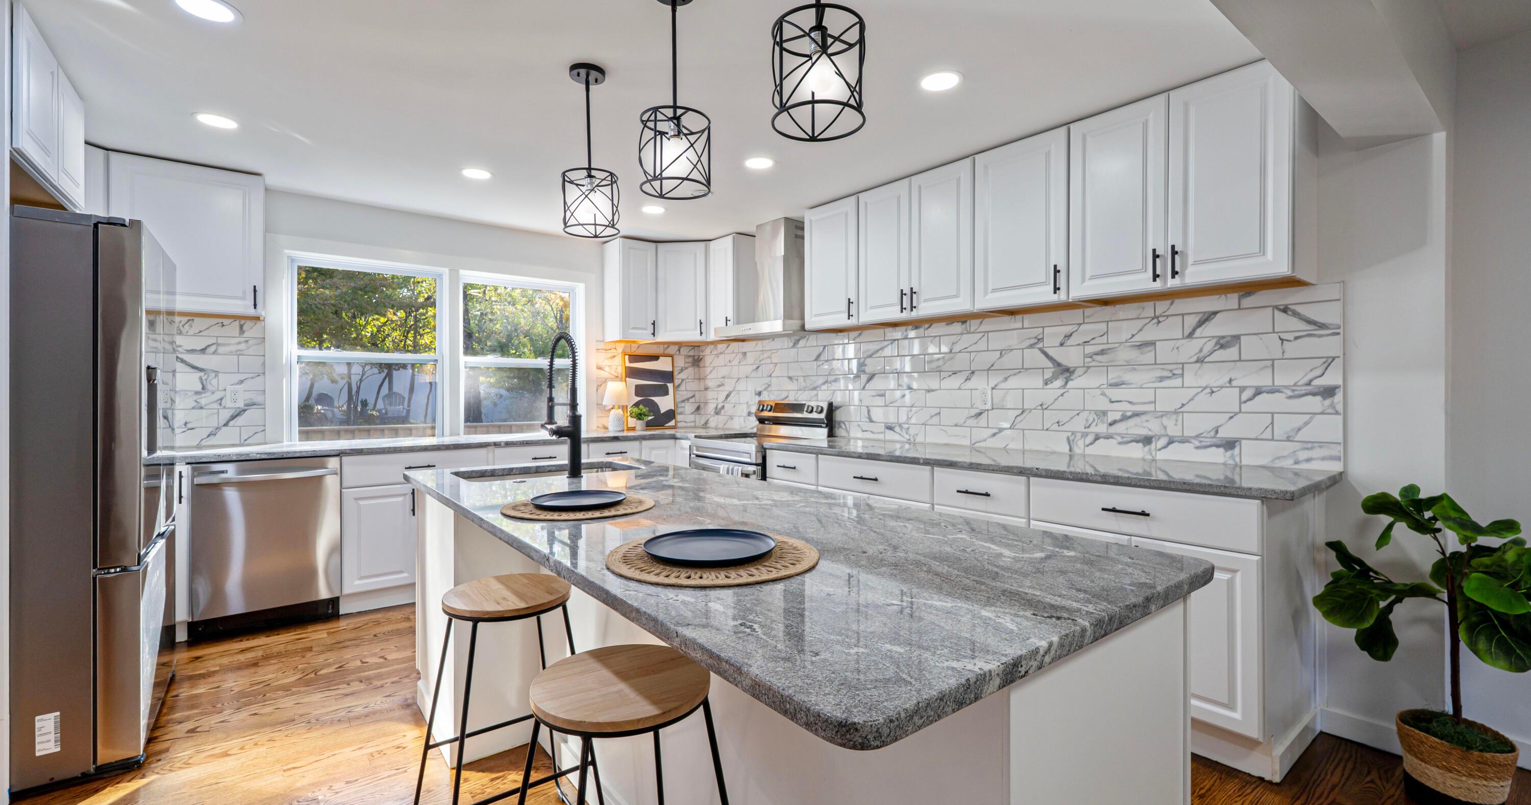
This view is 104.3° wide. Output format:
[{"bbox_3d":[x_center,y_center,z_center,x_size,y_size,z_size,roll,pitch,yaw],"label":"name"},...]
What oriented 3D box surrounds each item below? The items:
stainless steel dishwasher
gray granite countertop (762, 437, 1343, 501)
[{"bbox_3d":[-2.750,0.734,3.301,0.610,0.869,0.635,0,1,-40],"label":"stainless steel dishwasher"},{"bbox_3d":[1.053,0.268,2.970,0.658,0.035,2.559,-1,1,-40],"label":"gray granite countertop"}]

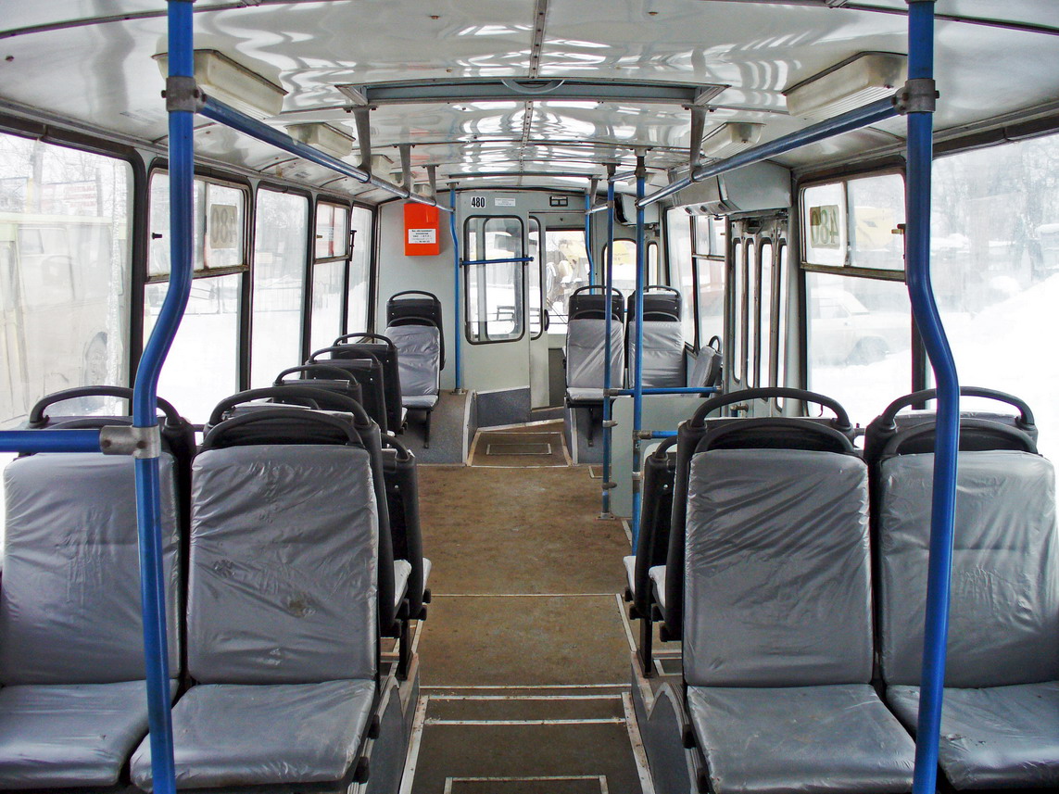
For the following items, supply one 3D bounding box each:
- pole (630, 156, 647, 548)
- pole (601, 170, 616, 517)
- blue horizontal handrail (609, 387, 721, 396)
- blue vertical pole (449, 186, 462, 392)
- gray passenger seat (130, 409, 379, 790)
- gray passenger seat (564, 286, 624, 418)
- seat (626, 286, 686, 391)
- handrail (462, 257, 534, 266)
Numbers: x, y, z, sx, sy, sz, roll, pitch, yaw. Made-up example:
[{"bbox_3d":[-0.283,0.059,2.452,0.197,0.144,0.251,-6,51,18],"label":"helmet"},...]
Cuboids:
[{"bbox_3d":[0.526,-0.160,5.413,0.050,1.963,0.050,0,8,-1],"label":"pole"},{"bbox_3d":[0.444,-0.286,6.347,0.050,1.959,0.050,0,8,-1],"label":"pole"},{"bbox_3d":[0.767,-0.034,6.426,0.642,0.045,0.045,-2,8,-8],"label":"blue horizontal handrail"},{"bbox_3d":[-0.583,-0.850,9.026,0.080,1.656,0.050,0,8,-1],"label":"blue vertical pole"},{"bbox_3d":[-0.533,0.389,2.308,0.430,0.659,0.620,0,8,-1],"label":"gray passenger seat"},{"bbox_3d":[0.472,-0.361,8.178,0.435,0.844,0.630,0,8,-1],"label":"gray passenger seat"},{"bbox_3d":[0.930,-0.361,8.184,0.435,0.844,0.630,0,8,-1],"label":"seat"},{"bbox_3d":[-0.260,-1.124,9.354,0.762,0.045,0.050,-9,12,-38],"label":"handrail"}]

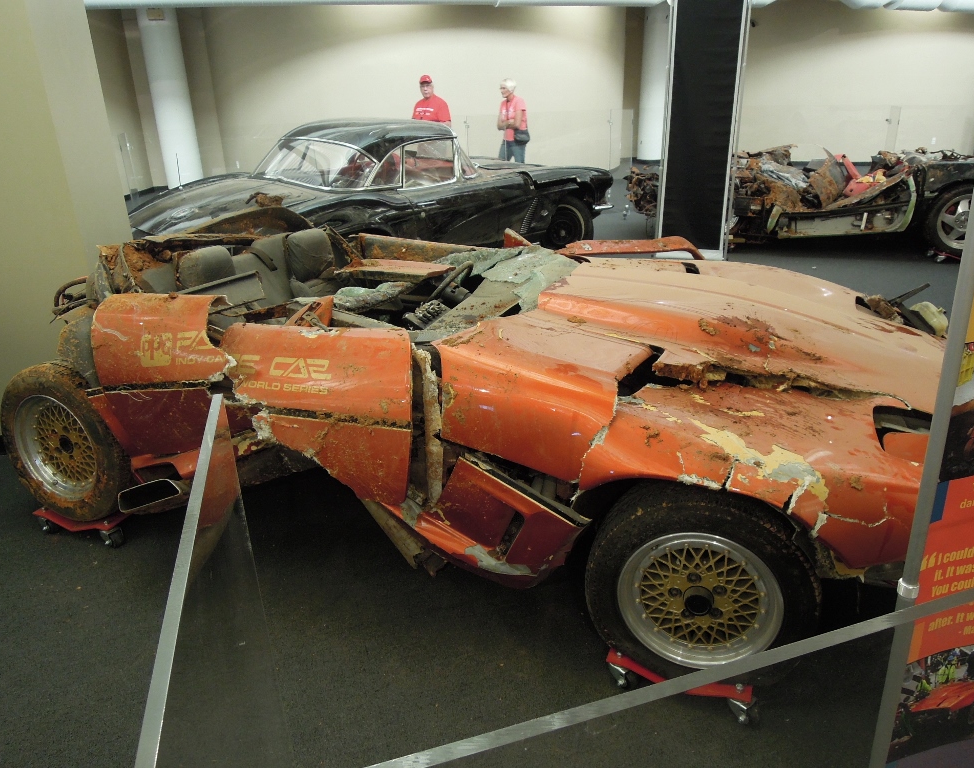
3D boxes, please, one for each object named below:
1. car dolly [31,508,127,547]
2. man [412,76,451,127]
[{"bbox_3d":[-1.592,0.524,2.967,0.400,0.115,0.330,8,24,21],"label":"car dolly"},{"bbox_3d":[-0.682,-2.866,8.851,0.520,1.780,0.330,12,26,29],"label":"man"}]

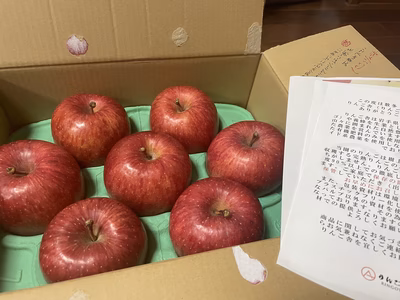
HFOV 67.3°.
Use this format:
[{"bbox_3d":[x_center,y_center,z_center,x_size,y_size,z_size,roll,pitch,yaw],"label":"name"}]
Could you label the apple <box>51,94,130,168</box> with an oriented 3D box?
[{"bbox_3d":[-0.125,-0.023,0.349,0.086,0.078,0.086,-7,48,-14],"label":"apple"}]

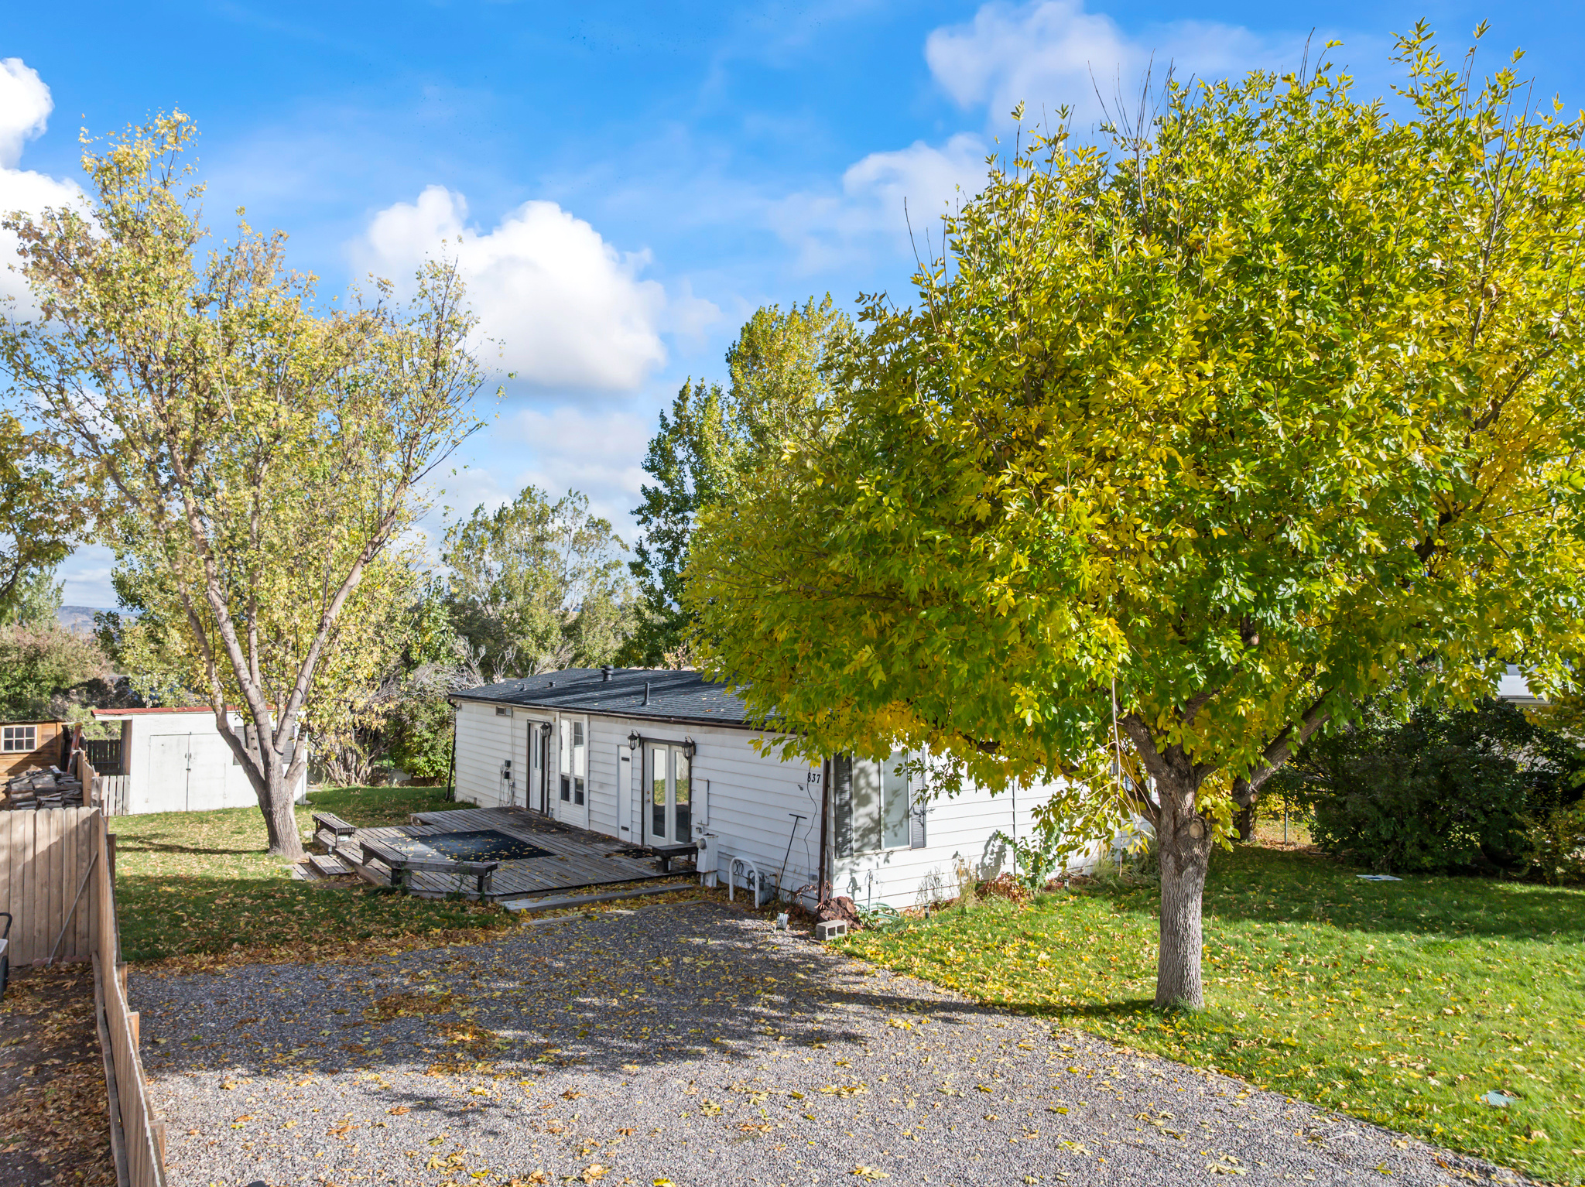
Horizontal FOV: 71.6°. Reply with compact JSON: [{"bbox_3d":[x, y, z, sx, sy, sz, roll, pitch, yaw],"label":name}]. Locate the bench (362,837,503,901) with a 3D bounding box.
[{"bbox_3d":[-6.116,4.424,17.543,3.852,0.500,1.061,-3,-4,43],"label":"bench"}]

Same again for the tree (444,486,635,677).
[{"bbox_3d":[-10.562,1.154,46.081,8.200,11.315,8.200,0,-3,-13],"label":"tree"}]

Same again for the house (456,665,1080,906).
[{"bbox_3d":[-1.583,3.853,24.797,6.700,2.950,17.900,2,-4,-34],"label":"house"}]

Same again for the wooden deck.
[{"bbox_3d":[-5.943,4.941,20.915,4.800,0.400,9.500,2,-4,-34],"label":"wooden deck"}]

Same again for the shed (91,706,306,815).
[{"bbox_3d":[-15.937,4.383,29.442,4.900,2.600,3.200,2,-4,-31],"label":"shed"}]

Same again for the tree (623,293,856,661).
[{"bbox_3d":[-1.669,-2.345,40.254,9.000,17.369,9.000,0,-3,-2],"label":"tree"}]

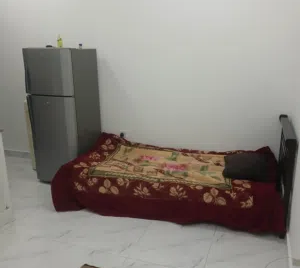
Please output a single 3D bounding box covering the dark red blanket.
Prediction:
[{"bbox_3d":[0.250,0.430,3.378,2.147,0.511,1.186,4,16,19],"label":"dark red blanket"}]

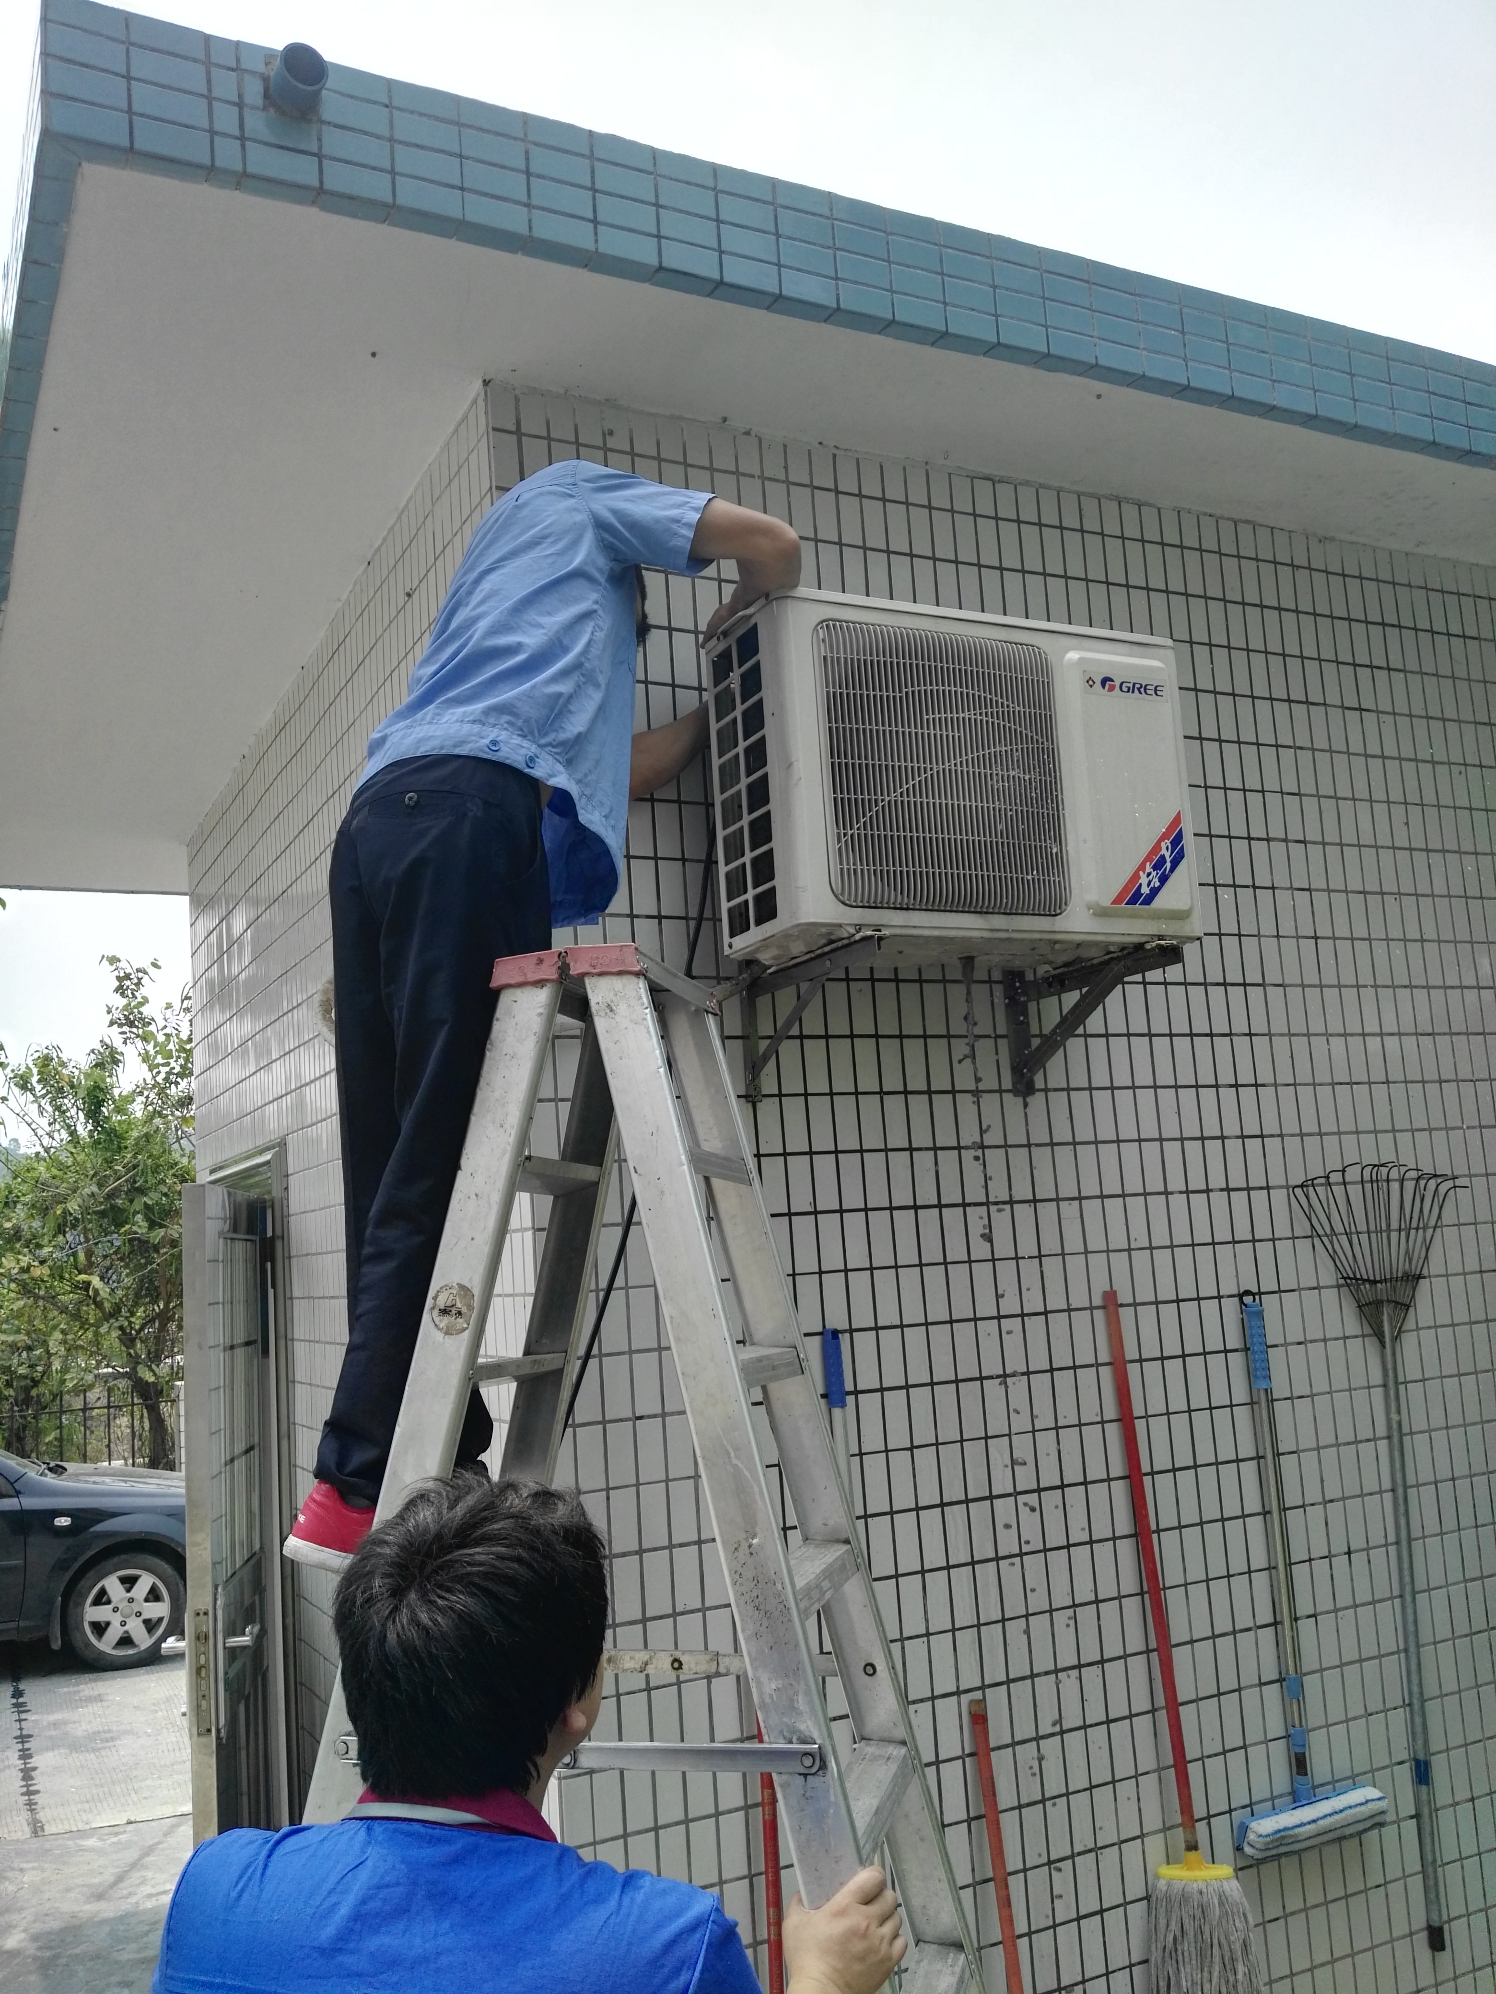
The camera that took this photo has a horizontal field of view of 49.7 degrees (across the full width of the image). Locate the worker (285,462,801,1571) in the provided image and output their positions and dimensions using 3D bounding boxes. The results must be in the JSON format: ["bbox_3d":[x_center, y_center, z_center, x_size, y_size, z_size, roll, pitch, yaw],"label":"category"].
[{"bbox_3d":[-0.230,-0.010,2.190,0.720,1.450,0.520,2,-10,-36],"label":"worker"}]

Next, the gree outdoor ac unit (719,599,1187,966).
[{"bbox_3d":[0.358,-0.346,2.760,0.780,0.545,0.290,0,-9,-25],"label":"gree outdoor ac unit"}]

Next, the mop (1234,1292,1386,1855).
[{"bbox_3d":[0.979,1.032,2.957,0.355,0.975,0.105,0,-9,-25],"label":"mop"}]

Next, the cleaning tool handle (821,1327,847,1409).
[{"bbox_3d":[0.143,0.614,2.666,0.030,0.134,0.030,-5,-7,-1],"label":"cleaning tool handle"}]

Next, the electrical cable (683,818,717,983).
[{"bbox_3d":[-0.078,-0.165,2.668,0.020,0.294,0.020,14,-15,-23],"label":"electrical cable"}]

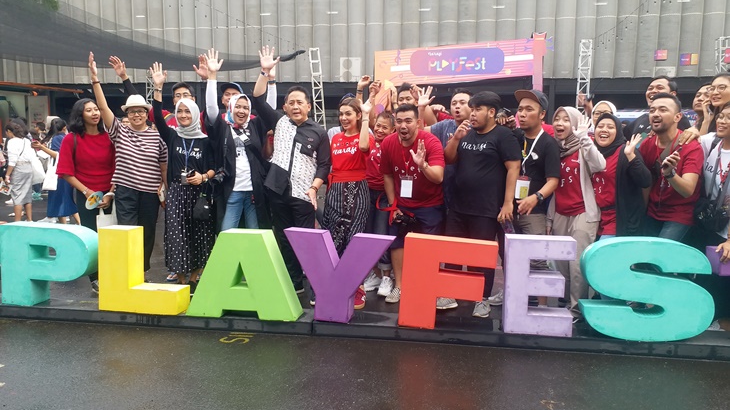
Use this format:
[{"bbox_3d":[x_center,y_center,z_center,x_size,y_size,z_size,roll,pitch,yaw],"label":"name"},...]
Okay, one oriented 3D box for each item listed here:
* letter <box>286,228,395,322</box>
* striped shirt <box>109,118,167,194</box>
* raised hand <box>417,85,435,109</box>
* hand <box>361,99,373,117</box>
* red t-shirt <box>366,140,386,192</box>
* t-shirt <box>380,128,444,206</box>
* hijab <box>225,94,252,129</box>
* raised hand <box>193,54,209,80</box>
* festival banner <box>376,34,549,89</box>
[{"bbox_3d":[-0.175,0.479,3.832,0.733,0.580,0.171,4,7,10],"label":"letter"},{"bbox_3d":[-1.971,-0.431,4.956,0.490,0.630,0.280,-2,7,-15],"label":"striped shirt"},{"bbox_3d":[0.478,-0.849,4.500,0.135,0.185,0.070,0,7,0],"label":"raised hand"},{"bbox_3d":[0.011,-0.718,4.240,0.095,0.150,0.080,6,7,-3],"label":"hand"},{"bbox_3d":[0.122,-0.340,4.775,0.440,0.520,0.270,1,7,5],"label":"red t-shirt"},{"bbox_3d":[0.352,-0.274,4.270,0.490,0.560,0.320,1,19,6],"label":"t-shirt"},{"bbox_3d":[-1.048,-0.775,4.720,0.220,0.290,0.250,-3,8,-22],"label":"hijab"},{"bbox_3d":[-1.446,-1.218,5.007,0.140,0.220,0.090,-1,7,-10],"label":"raised hand"},{"bbox_3d":[2.030,-3.088,12.300,3.650,0.980,0.150,3,8,17],"label":"festival banner"}]

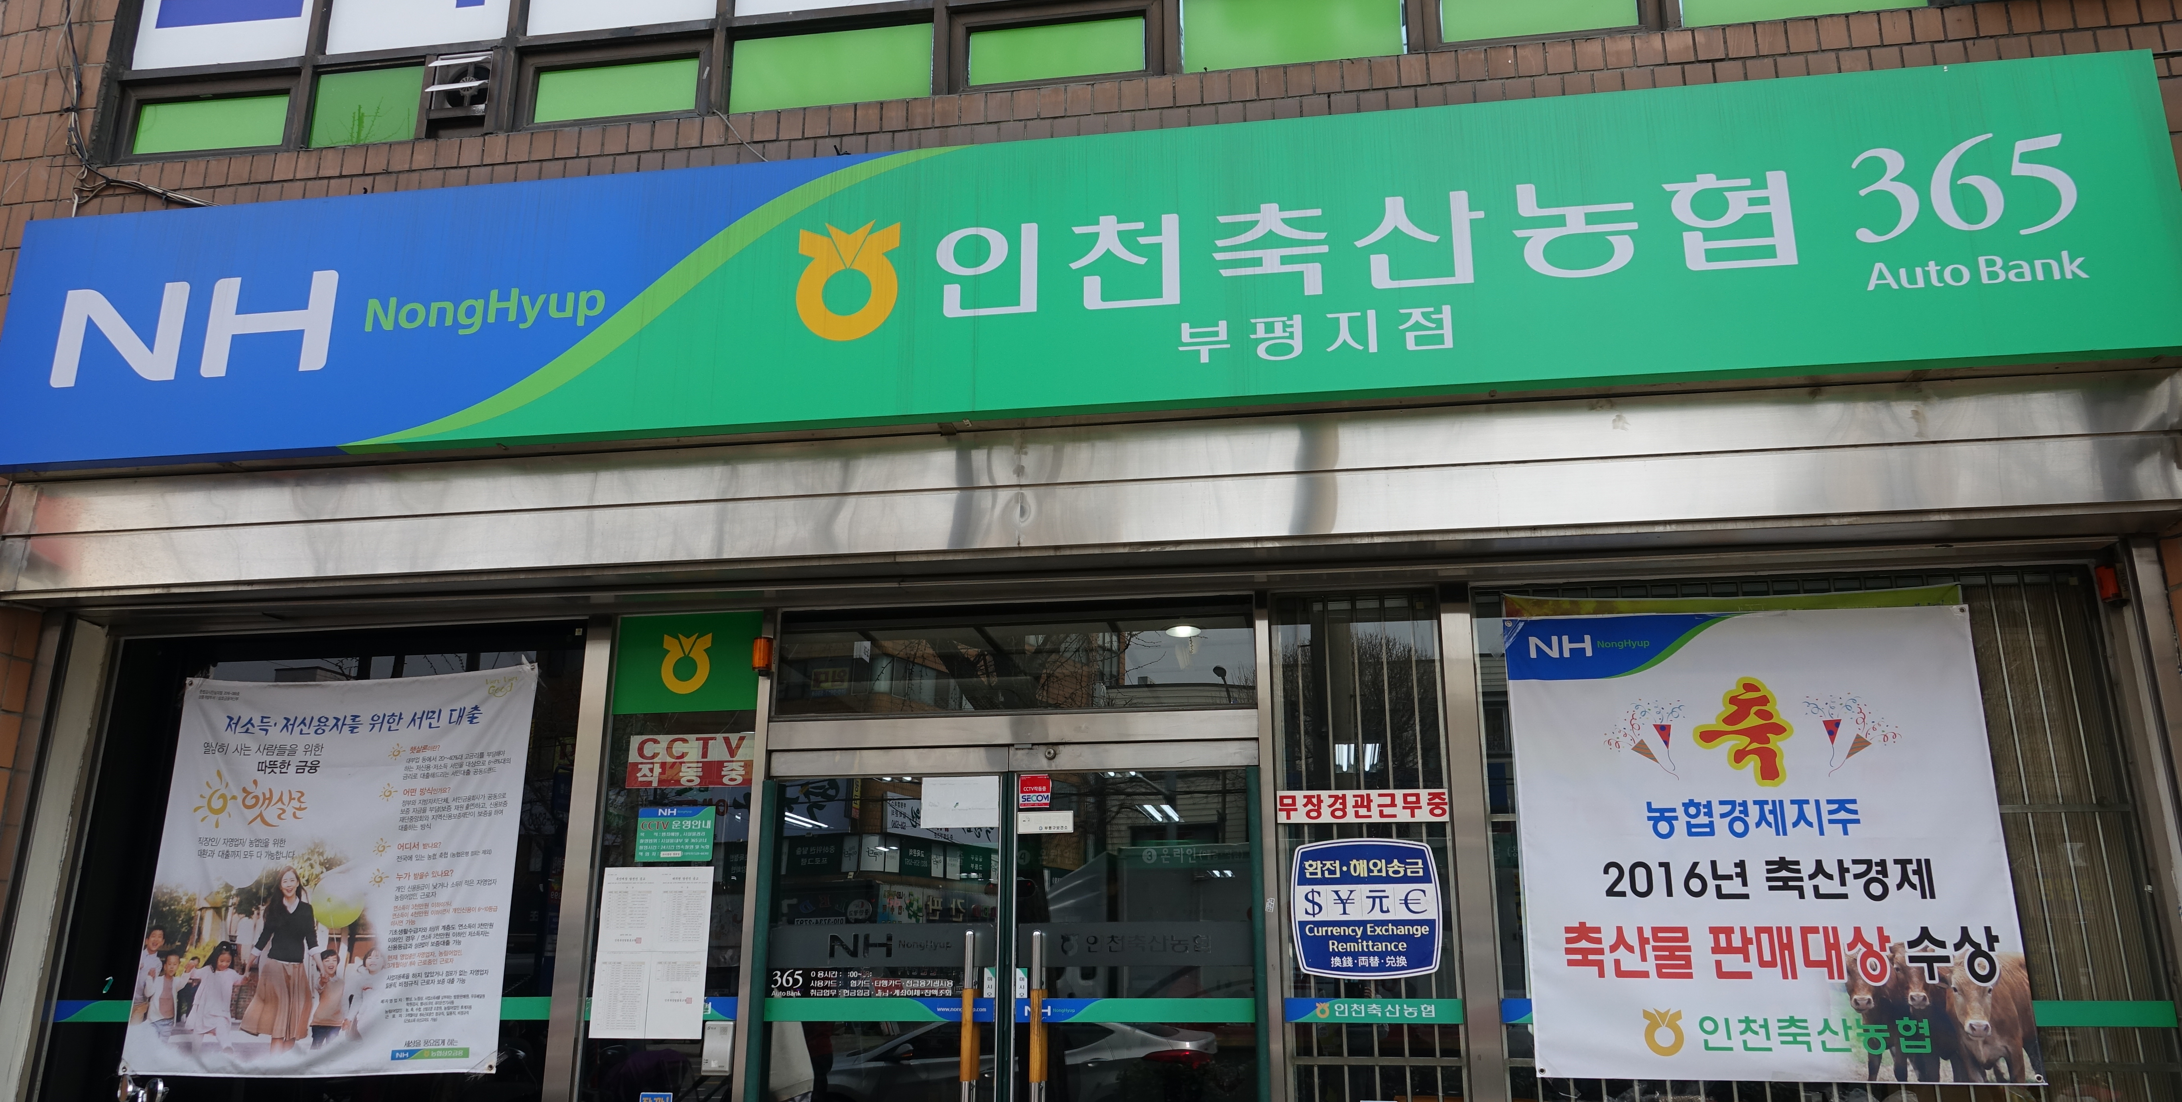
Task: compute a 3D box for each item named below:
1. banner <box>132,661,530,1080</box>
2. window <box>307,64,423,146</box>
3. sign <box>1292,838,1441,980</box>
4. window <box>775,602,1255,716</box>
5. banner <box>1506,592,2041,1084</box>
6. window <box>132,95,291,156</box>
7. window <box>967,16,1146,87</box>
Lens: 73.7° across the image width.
[{"bbox_3d":[-2.816,1.172,5.422,1.462,1.484,0.030,-2,-16,8],"label":"banner"},{"bbox_3d":[-3.132,-1.921,6.275,0.483,0.357,0.060,-2,-16,8],"label":"window"},{"bbox_3d":[0.930,1.215,4.941,0.476,0.469,0.020,-2,-16,8],"label":"sign"},{"bbox_3d":[-0.297,0.401,5.354,1.783,0.371,0.060,-2,-16,8],"label":"window"},{"bbox_3d":[2.176,0.916,4.763,1.467,1.556,0.030,-2,-16,8],"label":"banner"},{"bbox_3d":[-3.854,-1.865,6.365,0.712,0.239,0.060,-2,-16,8],"label":"window"},{"bbox_3d":[-0.140,-2.014,5.864,0.727,0.259,0.060,-2,-16,8],"label":"window"}]

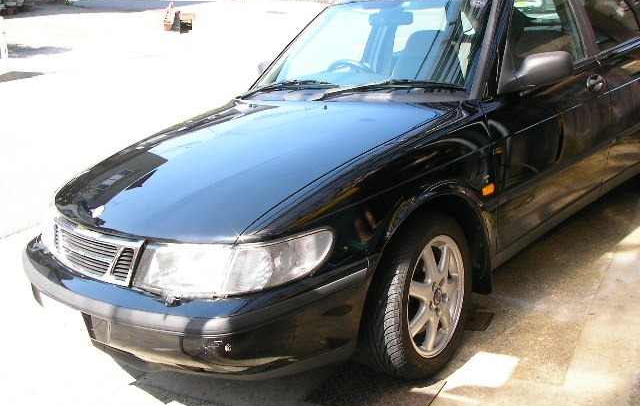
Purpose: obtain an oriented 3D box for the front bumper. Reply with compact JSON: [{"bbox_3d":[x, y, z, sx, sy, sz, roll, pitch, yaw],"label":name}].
[{"bbox_3d":[-0.626,0.324,2.674,1.690,0.360,0.590,9,22,43],"label":"front bumper"}]

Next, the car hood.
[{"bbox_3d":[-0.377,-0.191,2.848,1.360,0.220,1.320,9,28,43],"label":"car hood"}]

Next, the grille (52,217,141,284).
[{"bbox_3d":[-0.796,0.168,2.468,0.600,0.150,0.120,9,22,43],"label":"grille"}]

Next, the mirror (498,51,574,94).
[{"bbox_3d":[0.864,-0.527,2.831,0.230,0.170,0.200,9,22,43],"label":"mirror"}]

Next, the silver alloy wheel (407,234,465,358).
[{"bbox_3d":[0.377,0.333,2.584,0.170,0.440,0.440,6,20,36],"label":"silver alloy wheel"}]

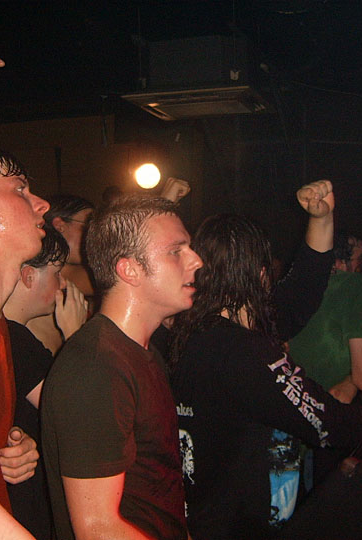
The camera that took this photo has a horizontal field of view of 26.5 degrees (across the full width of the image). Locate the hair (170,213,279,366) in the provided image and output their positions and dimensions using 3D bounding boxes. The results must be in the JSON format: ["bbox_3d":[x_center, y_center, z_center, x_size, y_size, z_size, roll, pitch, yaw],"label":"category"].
[{"bbox_3d":[0.109,0.049,1.930,0.270,0.380,0.270,1,3,27],"label":"hair"}]

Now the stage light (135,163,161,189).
[{"bbox_3d":[-0.253,-0.737,6.000,0.200,0.200,0.200,-1,2,-2],"label":"stage light"}]

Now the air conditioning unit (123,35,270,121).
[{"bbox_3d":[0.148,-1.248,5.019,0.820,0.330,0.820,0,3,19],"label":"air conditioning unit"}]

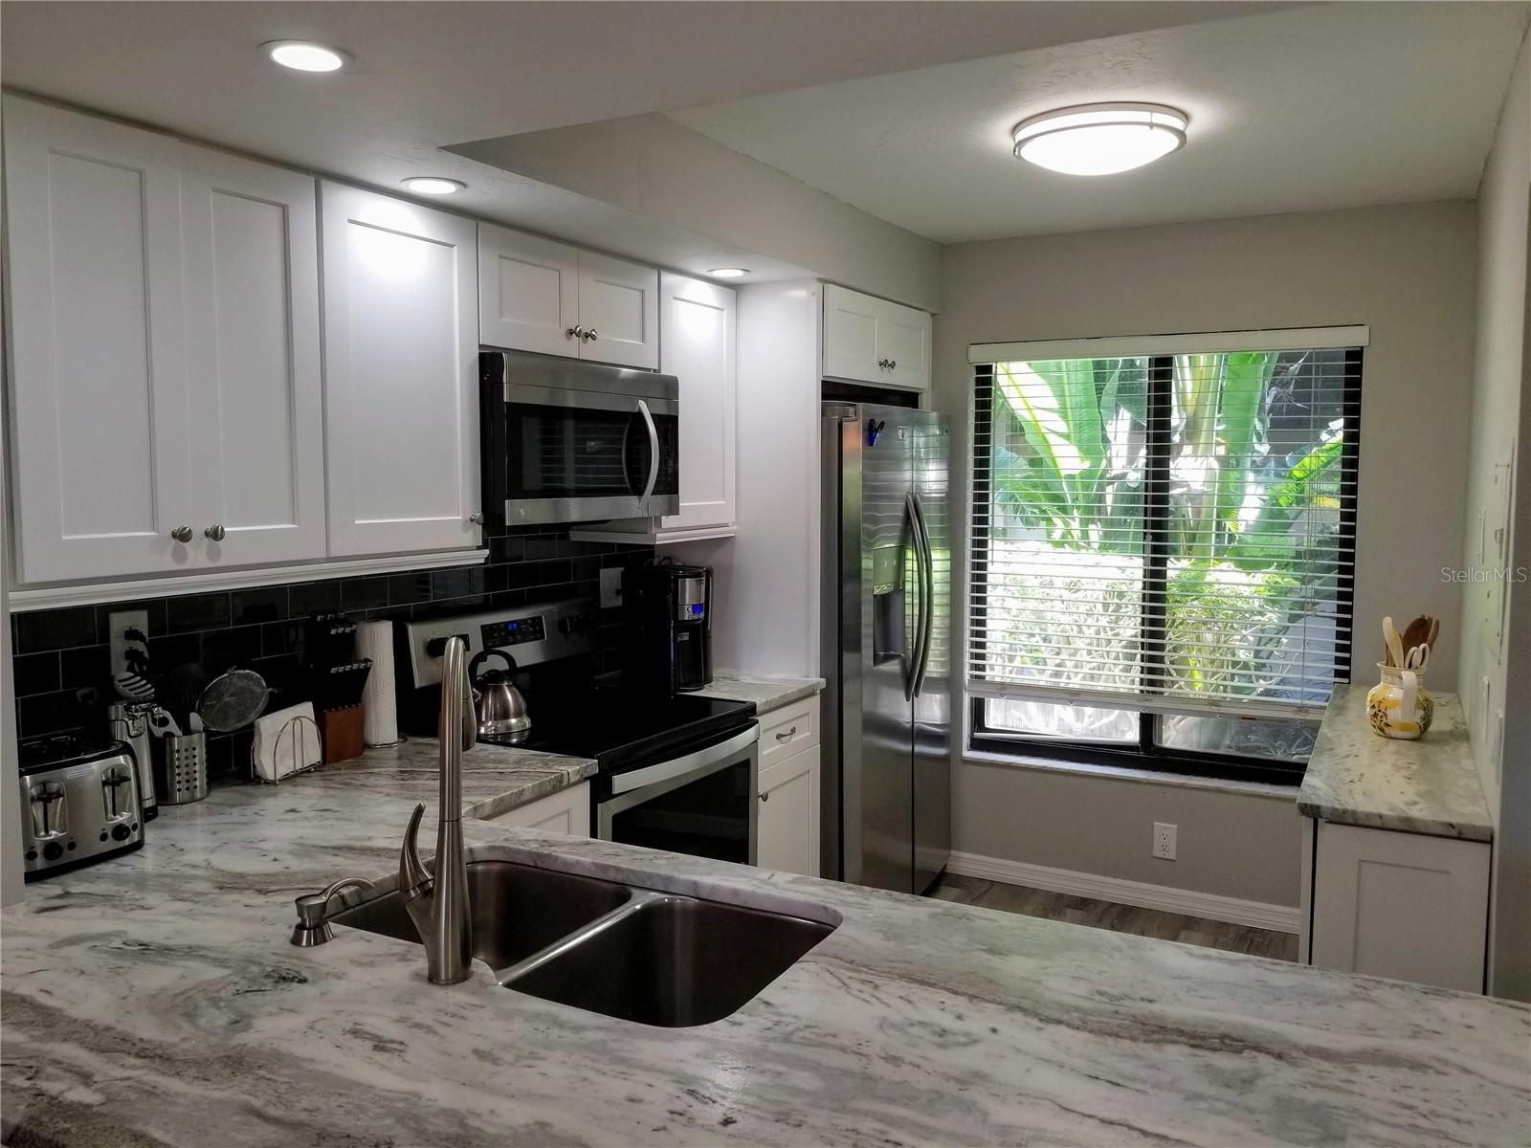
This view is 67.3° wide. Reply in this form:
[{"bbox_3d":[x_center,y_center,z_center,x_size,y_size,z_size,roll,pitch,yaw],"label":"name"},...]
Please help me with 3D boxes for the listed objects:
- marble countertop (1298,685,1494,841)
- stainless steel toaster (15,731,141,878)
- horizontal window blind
[{"bbox_3d":[1.675,0.452,3.065,0.352,0.034,1.590,3,5,29],"label":"marble countertop"},{"bbox_3d":[-1.233,0.391,1.982,0.228,0.190,0.214,3,5,29],"label":"stainless steel toaster"},{"bbox_3d":[1.367,-0.160,4.106,1.340,1.330,0.060,3,5,29],"label":"horizontal window blind"}]

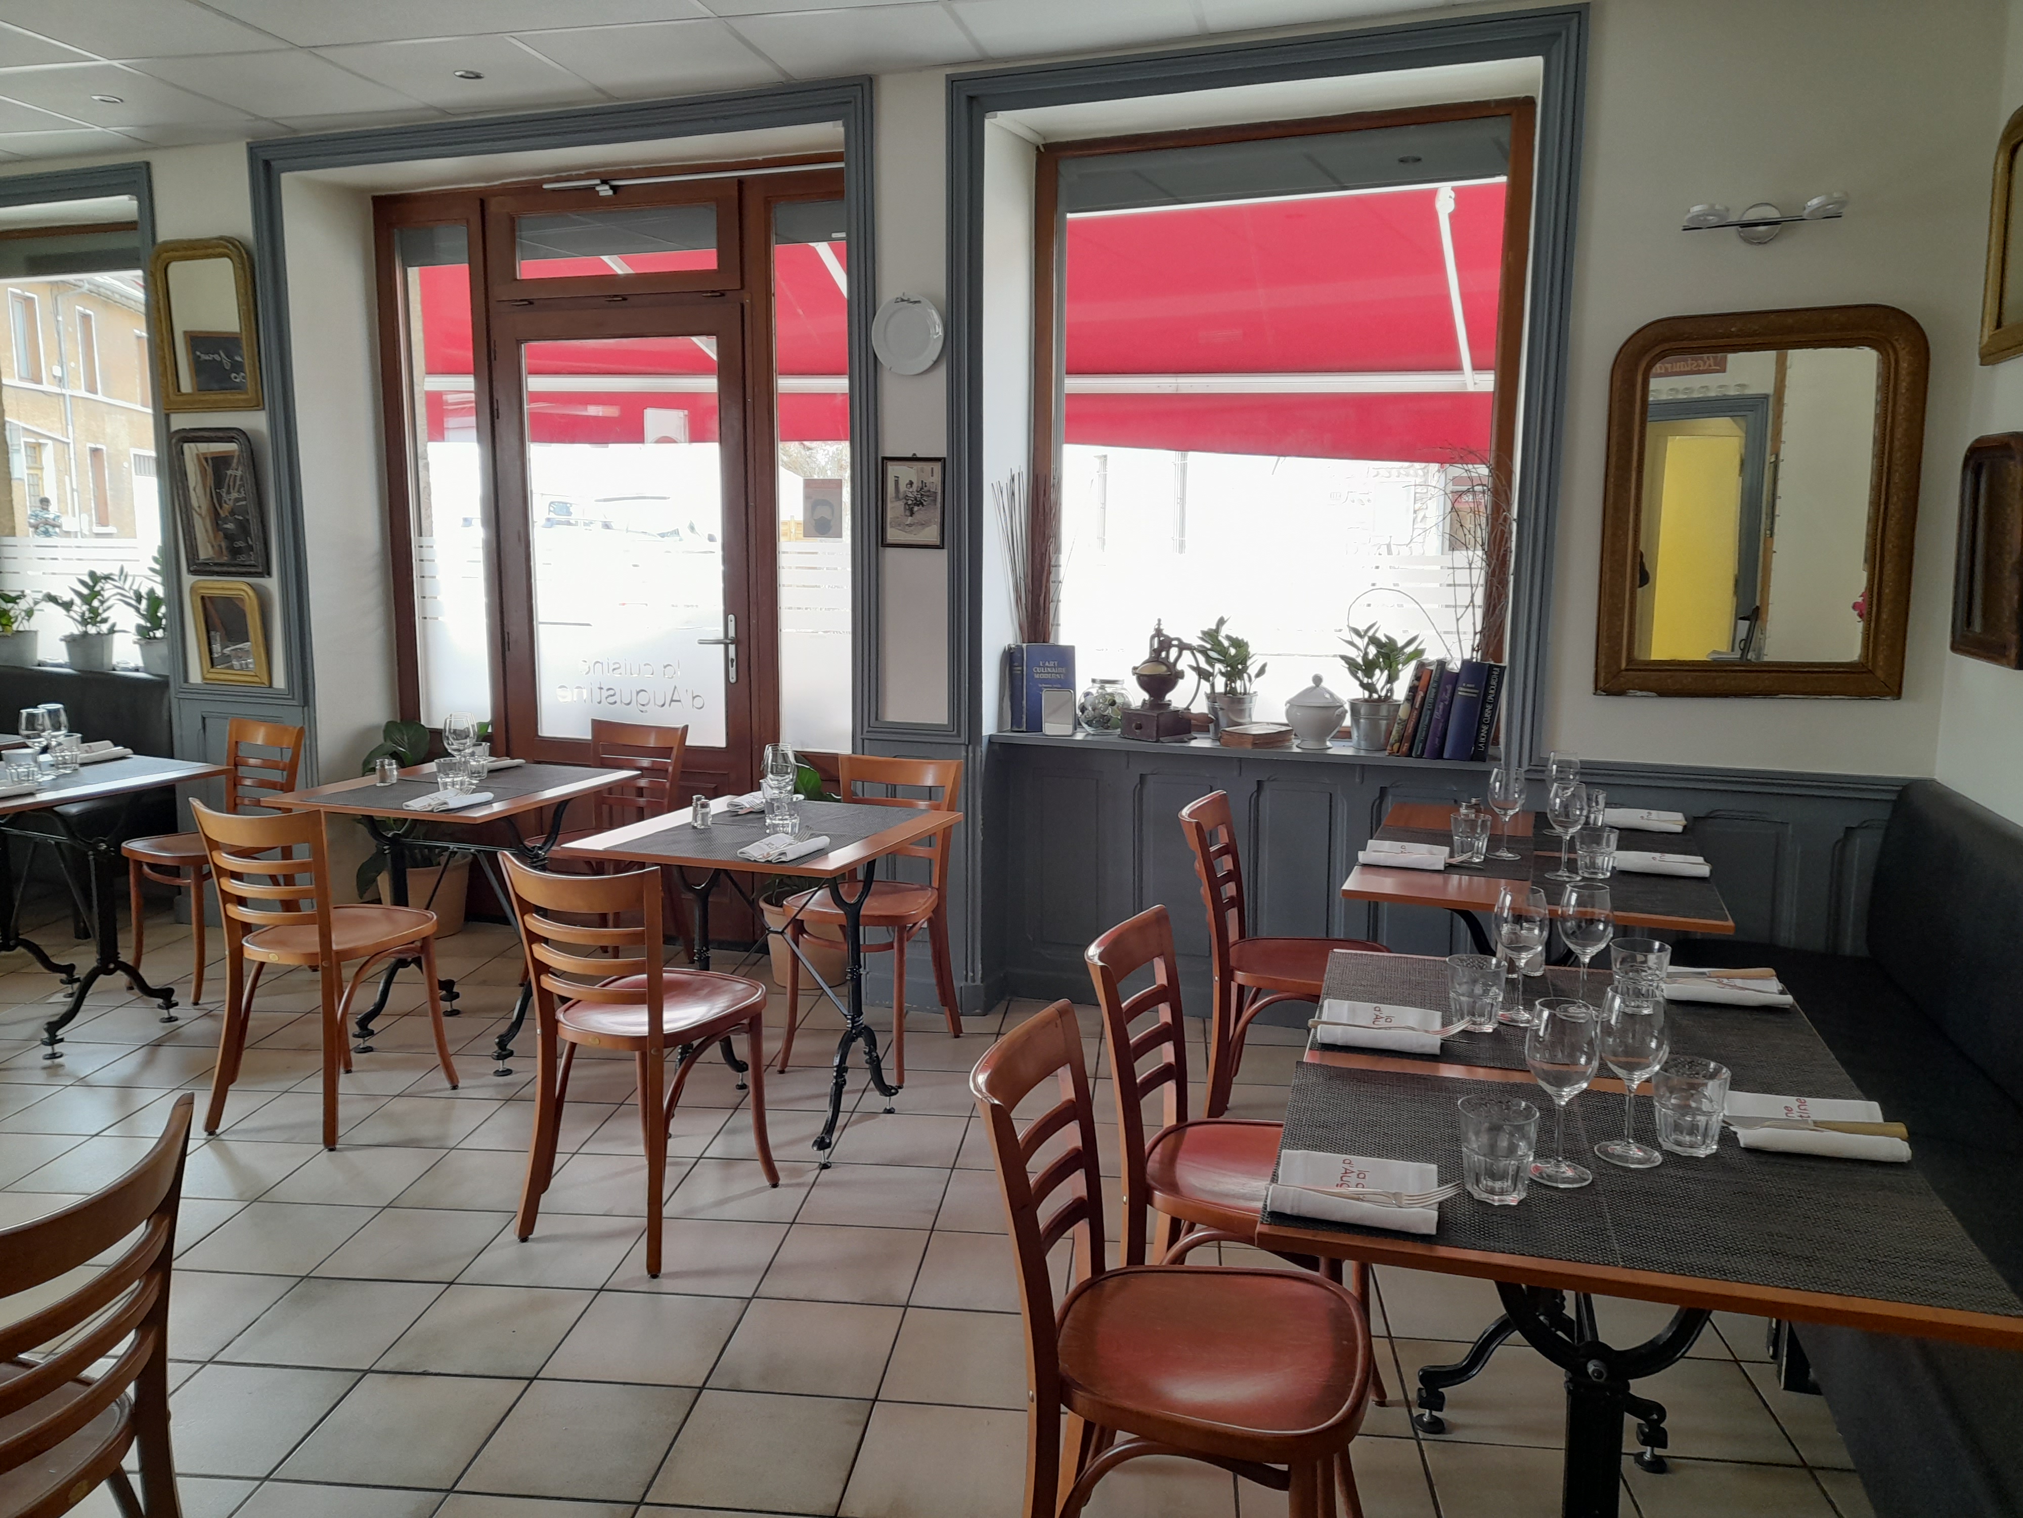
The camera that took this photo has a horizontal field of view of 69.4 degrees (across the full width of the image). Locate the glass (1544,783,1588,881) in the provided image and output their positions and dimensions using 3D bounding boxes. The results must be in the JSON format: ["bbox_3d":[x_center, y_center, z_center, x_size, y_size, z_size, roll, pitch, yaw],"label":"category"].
[{"bbox_3d":[1.149,0.148,3.026,0.077,0.196,0.077,3,9,19],"label":"glass"}]

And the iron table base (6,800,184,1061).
[{"bbox_3d":[-2.850,0.438,4.337,0.560,0.720,0.410,4,10,23],"label":"iron table base"}]

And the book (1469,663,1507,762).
[{"bbox_3d":[1.306,-0.134,3.986,0.038,0.262,0.175,11,12,19],"label":"book"}]

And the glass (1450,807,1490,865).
[{"bbox_3d":[1.000,0.177,3.174,0.089,0.095,0.089,4,10,20],"label":"glass"}]

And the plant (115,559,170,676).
[{"bbox_3d":[-3.430,-0.573,5.850,0.330,0.480,0.330,4,10,20],"label":"plant"}]

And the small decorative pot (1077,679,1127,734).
[{"bbox_3d":[0.293,-0.162,4.550,0.165,0.170,0.165,0,9,0],"label":"small decorative pot"}]

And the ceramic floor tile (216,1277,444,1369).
[{"bbox_3d":[-1.276,1.067,2.767,0.300,0.010,0.300,1,9,6],"label":"ceramic floor tile"}]

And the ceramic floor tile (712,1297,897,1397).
[{"bbox_3d":[-0.370,1.090,2.695,0.302,0.010,0.302,1,9,6],"label":"ceramic floor tile"}]

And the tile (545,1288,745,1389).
[{"bbox_3d":[-0.670,1.076,2.705,0.300,0.010,0.300,1,9,6],"label":"tile"}]

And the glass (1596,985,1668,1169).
[{"bbox_3d":[0.727,0.366,1.701,0.083,0.199,0.083,4,10,20],"label":"glass"}]

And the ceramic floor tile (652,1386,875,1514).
[{"bbox_3d":[-0.398,1.128,2.374,0.300,0.010,0.300,1,9,6],"label":"ceramic floor tile"}]

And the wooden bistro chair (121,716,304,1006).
[{"bbox_3d":[-2.611,0.320,4.814,0.410,0.835,0.497,5,10,30],"label":"wooden bistro chair"}]

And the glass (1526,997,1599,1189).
[{"bbox_3d":[0.623,0.376,1.649,0.084,0.195,0.084,3,9,16],"label":"glass"}]

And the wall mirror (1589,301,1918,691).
[{"bbox_3d":[1.830,-0.618,3.604,0.690,0.925,0.055,3,9,19],"label":"wall mirror"}]

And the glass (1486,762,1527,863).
[{"bbox_3d":[1.099,0.122,3.243,0.084,0.197,0.084,3,10,20],"label":"glass"}]

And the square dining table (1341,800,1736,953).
[{"bbox_3d":[1.190,0.583,3.385,0.718,0.750,1.022,3,10,20],"label":"square dining table"}]

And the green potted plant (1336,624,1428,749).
[{"bbox_3d":[1.076,-0.209,4.232,0.260,0.375,0.250,3,10,19],"label":"green potted plant"}]

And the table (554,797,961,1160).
[{"bbox_3d":[-0.577,0.544,3.616,0.690,0.756,0.690,3,9,21],"label":"table"}]

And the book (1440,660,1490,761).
[{"bbox_3d":[1.262,-0.144,4.034,0.080,0.270,0.195,13,12,17],"label":"book"}]

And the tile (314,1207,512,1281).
[{"bbox_3d":[-1.245,1.020,3.067,0.300,0.010,0.300,1,9,6],"label":"tile"}]

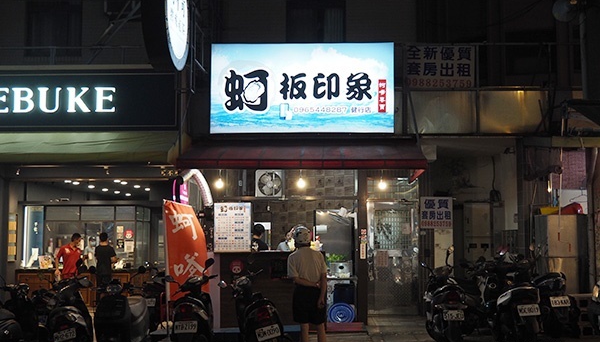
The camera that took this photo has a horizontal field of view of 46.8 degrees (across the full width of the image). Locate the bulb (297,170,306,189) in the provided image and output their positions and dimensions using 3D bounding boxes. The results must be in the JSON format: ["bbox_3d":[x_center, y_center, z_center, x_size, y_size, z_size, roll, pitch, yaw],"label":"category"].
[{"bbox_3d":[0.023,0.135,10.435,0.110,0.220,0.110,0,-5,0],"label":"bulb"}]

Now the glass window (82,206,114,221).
[{"bbox_3d":[-4.141,0.869,14.177,0.695,0.286,0.060,0,-5,0],"label":"glass window"}]

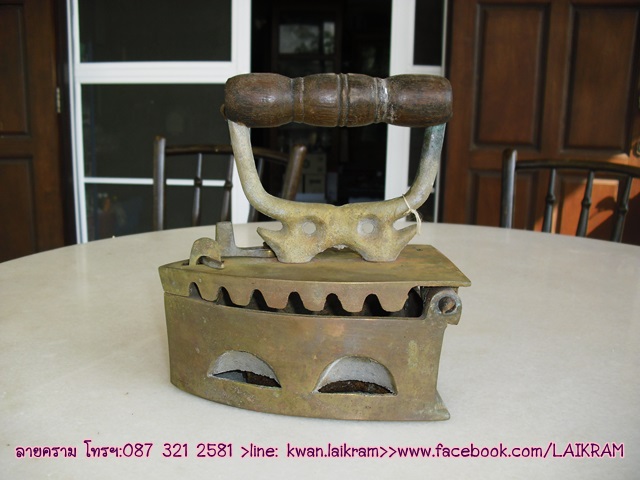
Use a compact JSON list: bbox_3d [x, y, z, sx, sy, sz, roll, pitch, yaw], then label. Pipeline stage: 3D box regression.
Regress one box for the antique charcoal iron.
[{"bbox_3d":[-0.010,-0.004,0.440,0.193,0.206,0.118,-1,10,-2],"label":"antique charcoal iron"}]

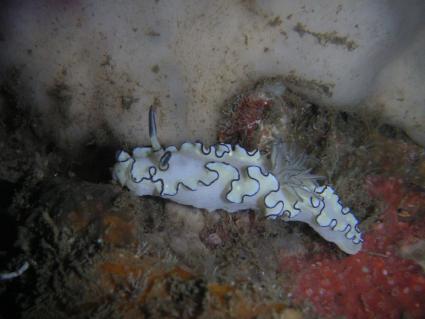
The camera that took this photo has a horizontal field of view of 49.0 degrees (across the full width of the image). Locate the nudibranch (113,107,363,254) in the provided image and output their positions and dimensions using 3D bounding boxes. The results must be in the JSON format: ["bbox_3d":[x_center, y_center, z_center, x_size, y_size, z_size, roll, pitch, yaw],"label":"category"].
[{"bbox_3d":[0.008,0.005,0.110,0.060,0.014,0.015,19,44,0],"label":"nudibranch"}]

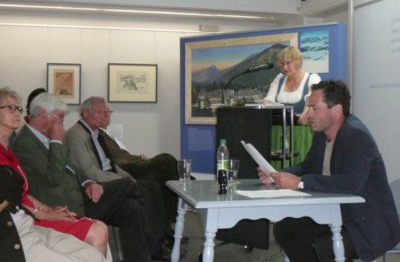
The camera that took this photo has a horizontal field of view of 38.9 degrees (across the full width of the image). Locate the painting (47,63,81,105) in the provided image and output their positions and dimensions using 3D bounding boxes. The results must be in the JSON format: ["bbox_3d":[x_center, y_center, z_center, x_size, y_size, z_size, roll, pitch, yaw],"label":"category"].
[{"bbox_3d":[-1.619,-0.558,6.770,0.390,0.495,0.030,-1,2,-16],"label":"painting"}]

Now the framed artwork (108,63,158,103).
[{"bbox_3d":[-0.823,-0.587,7.000,0.615,0.487,0.030,-1,2,-16],"label":"framed artwork"}]

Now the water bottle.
[{"bbox_3d":[0.112,0.174,2.776,0.060,0.262,0.060,0,2,12],"label":"water bottle"}]

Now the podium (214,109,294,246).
[{"bbox_3d":[0.425,0.392,4.474,0.540,1.150,0.430,2,2,42],"label":"podium"}]

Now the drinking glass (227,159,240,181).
[{"bbox_3d":[0.186,0.222,3.198,0.077,0.116,0.077,0,2,12],"label":"drinking glass"}]

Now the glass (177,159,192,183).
[{"bbox_3d":[-0.085,0.224,3.178,0.077,0.117,0.077,0,2,12],"label":"glass"}]

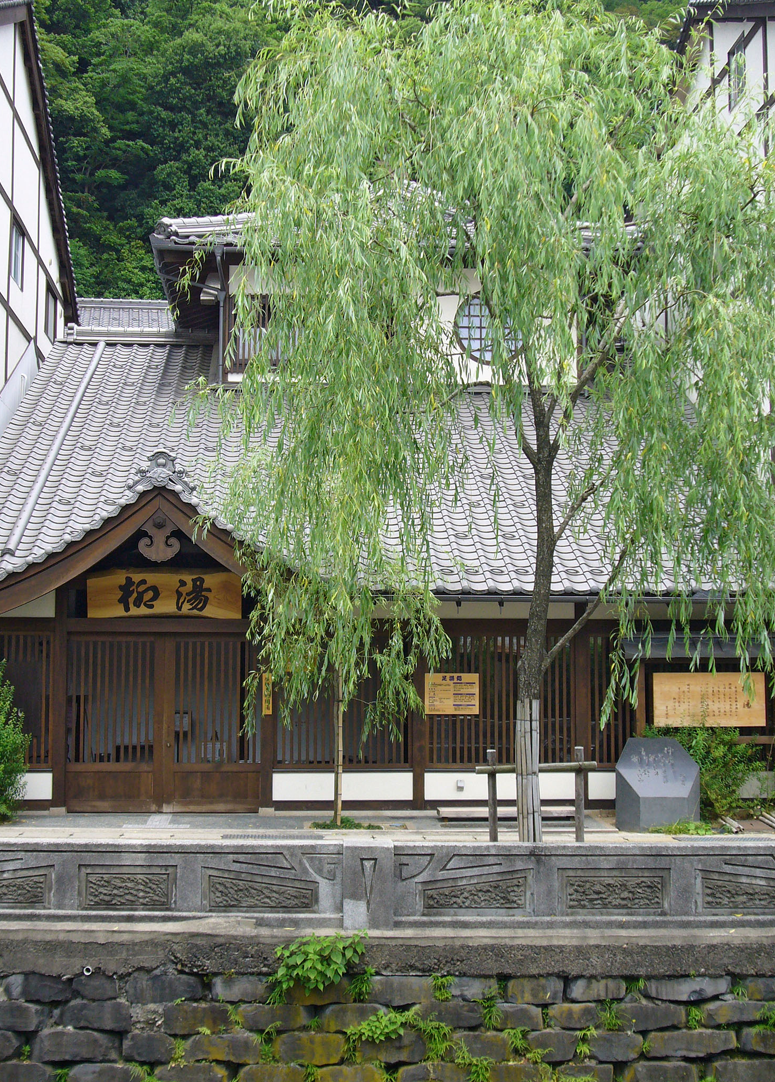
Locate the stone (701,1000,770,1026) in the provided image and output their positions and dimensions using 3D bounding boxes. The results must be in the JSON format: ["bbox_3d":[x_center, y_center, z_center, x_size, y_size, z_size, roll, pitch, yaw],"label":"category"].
[{"bbox_3d":[2.068,2.816,9.218,0.413,0.145,0.250,0,-5,-2],"label":"stone"}]

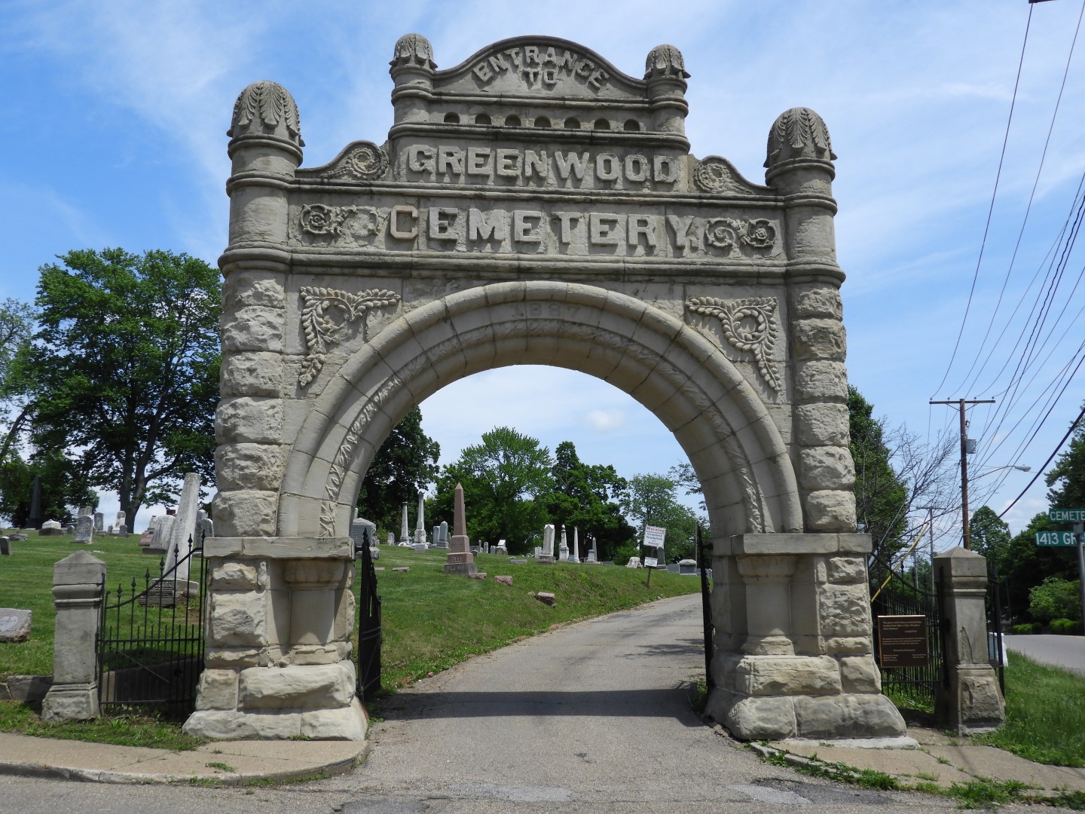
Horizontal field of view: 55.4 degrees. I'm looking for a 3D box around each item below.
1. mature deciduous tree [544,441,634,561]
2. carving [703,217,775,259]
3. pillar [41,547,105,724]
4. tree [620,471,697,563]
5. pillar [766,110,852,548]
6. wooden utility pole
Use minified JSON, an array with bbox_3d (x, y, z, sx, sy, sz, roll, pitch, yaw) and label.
[{"bbox_3d":[3.381,6.853,75.000,6.600,8.730,6.400,1,-8,-7],"label":"mature deciduous tree"},{"bbox_3d":[1.957,-1.676,10.237,0.770,0.440,0.090,0,-8,-6],"label":"carving"},{"bbox_3d":[-4.270,2.070,9.480,0.470,1.500,0.460,2,-9,-14],"label":"pillar"},{"bbox_3d":[8.482,8.021,75.000,5.716,6.606,5.716,0,-8,-6],"label":"tree"},{"bbox_3d":[3.308,-1.134,12.689,0.890,5.350,0.890,1,-8,-7],"label":"pillar"},{"bbox_3d":[16.373,4.140,39.655,2.440,9.000,0.400,-1,-8,5],"label":"wooden utility pole"}]

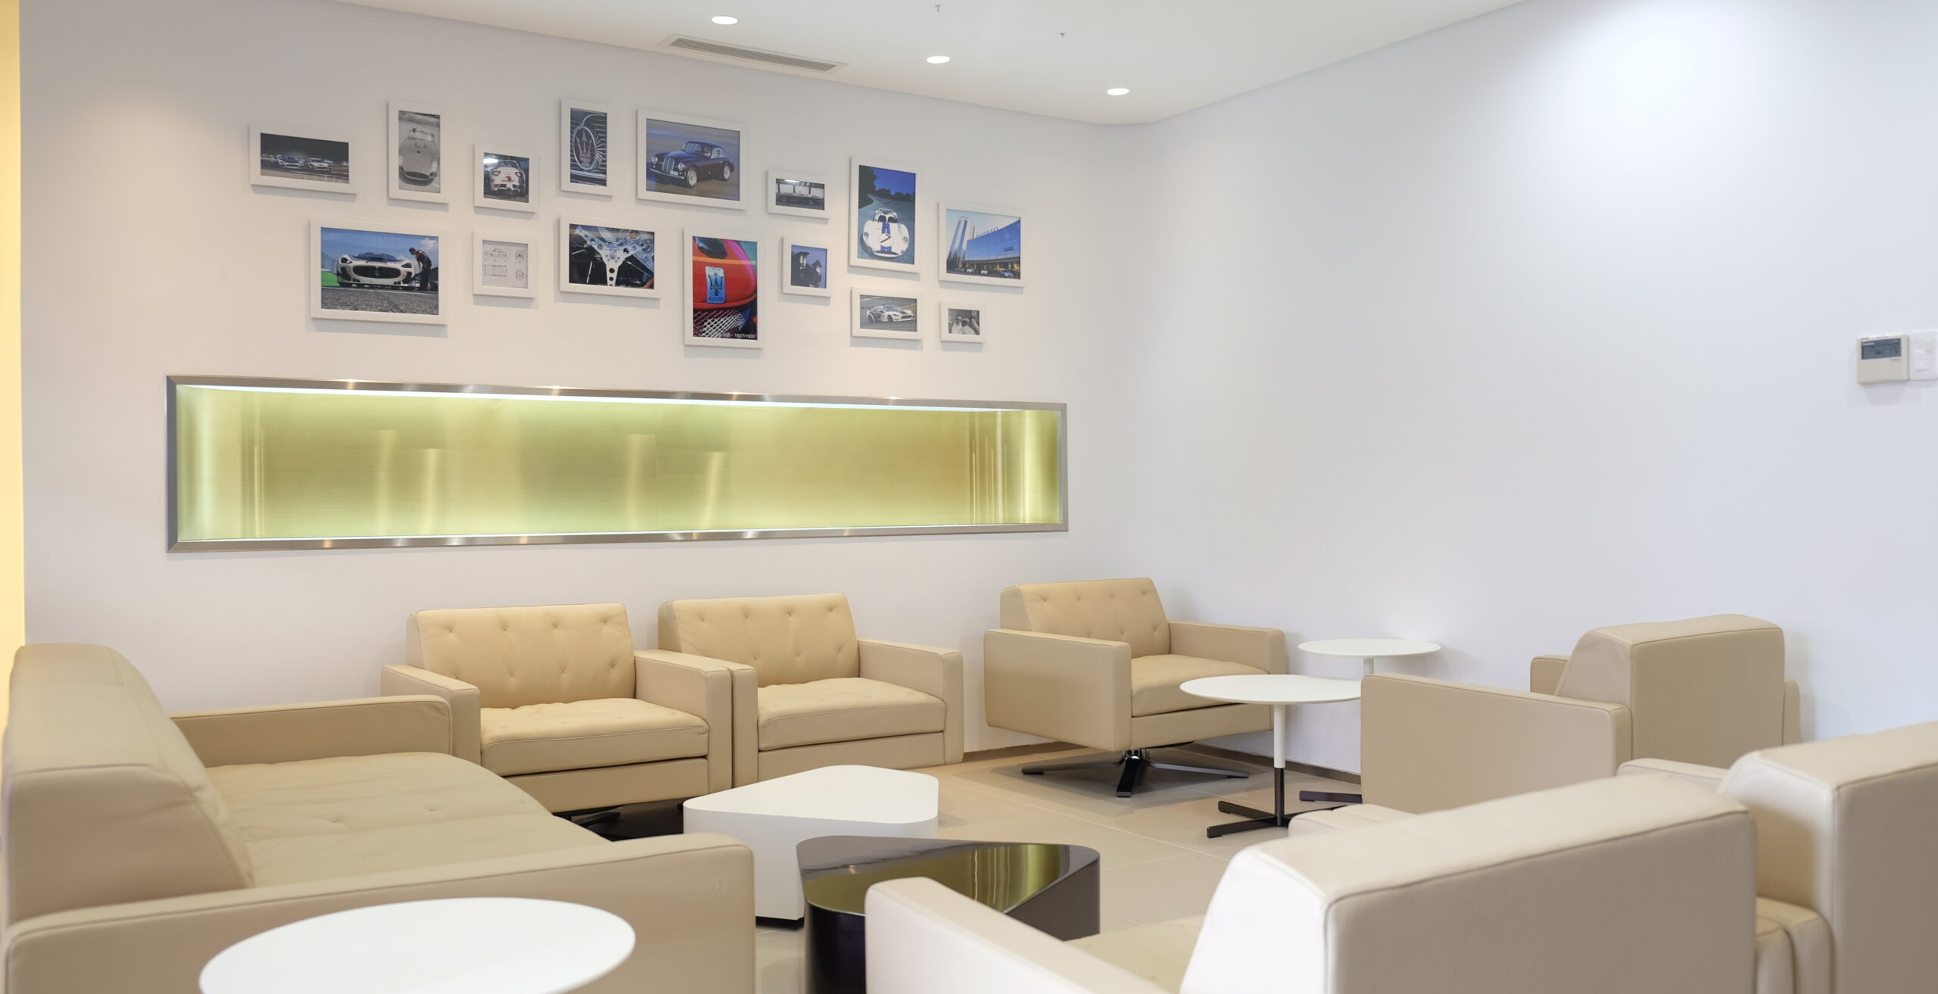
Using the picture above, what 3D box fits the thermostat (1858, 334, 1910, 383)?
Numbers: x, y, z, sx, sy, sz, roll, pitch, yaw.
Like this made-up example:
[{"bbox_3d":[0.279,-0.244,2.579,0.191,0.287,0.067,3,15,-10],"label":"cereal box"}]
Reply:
[{"bbox_3d":[2.530,-0.378,4.016,0.020,0.120,0.120,-1,0,-32],"label":"thermostat"}]

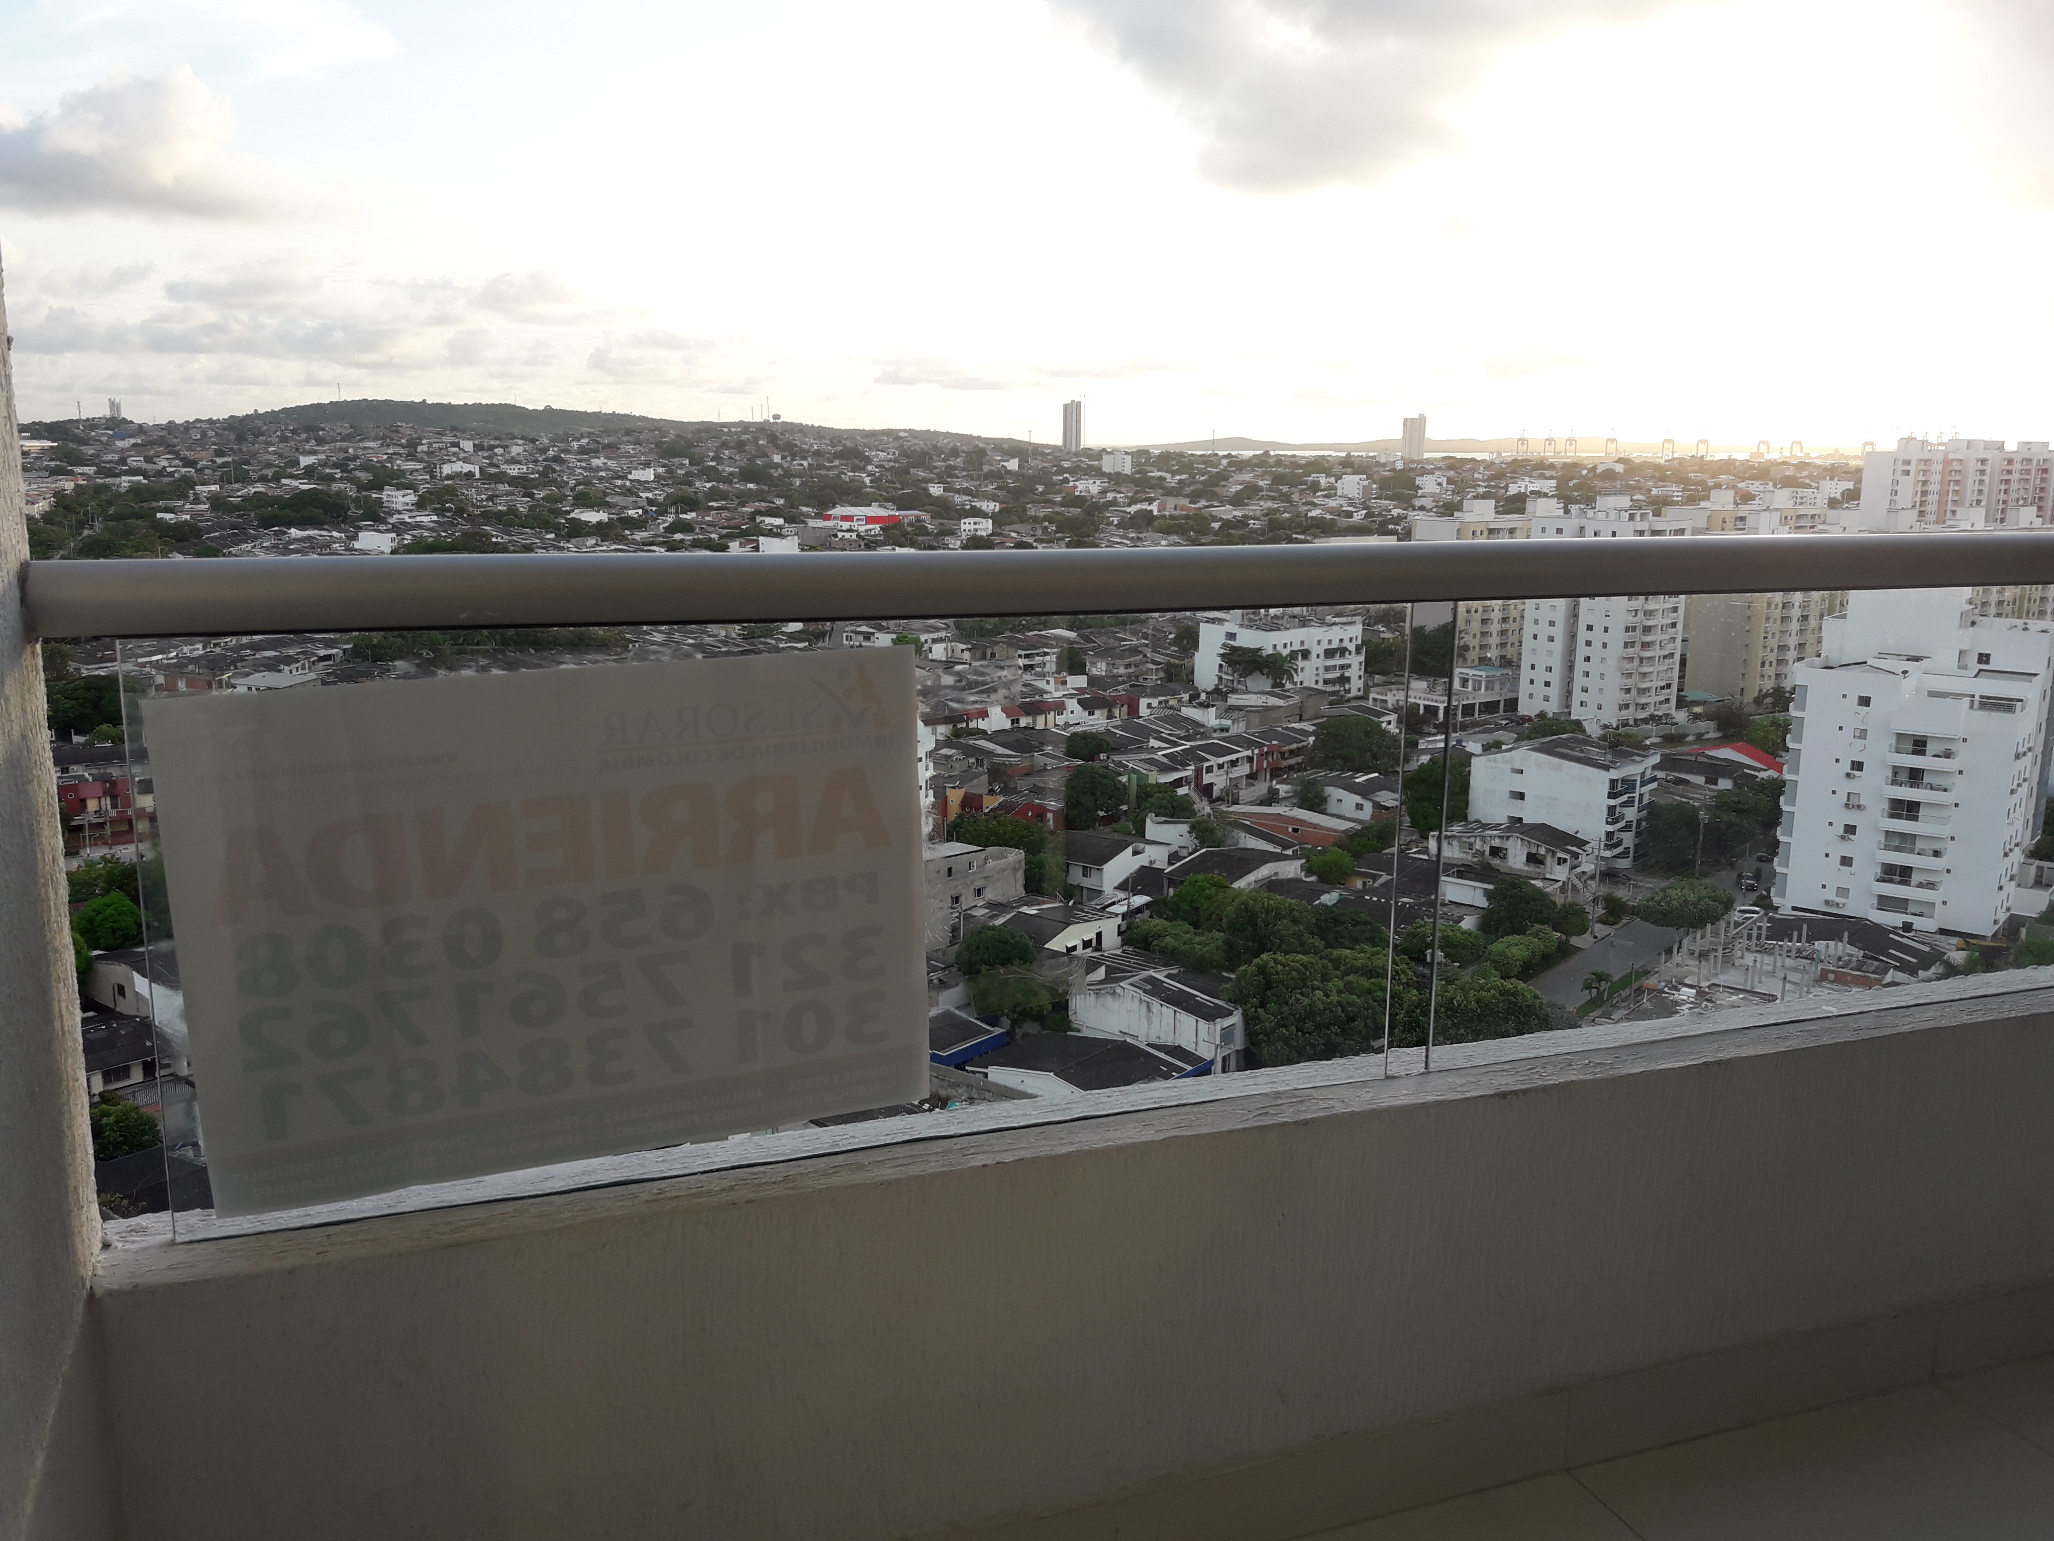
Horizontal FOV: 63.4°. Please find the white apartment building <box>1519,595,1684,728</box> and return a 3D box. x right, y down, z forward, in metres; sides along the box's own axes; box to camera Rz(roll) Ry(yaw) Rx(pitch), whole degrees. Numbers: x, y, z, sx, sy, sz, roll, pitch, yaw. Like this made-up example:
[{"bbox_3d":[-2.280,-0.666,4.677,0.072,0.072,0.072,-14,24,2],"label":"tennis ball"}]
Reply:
[{"bbox_3d":[99.510,-26.960,286.870,16.500,35.000,20.500,-8,14,-36],"label":"white apartment building"}]

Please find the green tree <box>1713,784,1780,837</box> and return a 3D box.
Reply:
[{"bbox_3d":[75.050,5.060,173.320,7.000,7.300,6.600,6,12,23],"label":"green tree"}]

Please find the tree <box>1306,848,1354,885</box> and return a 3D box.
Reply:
[{"bbox_3d":[30.840,10.720,169.960,4.900,5.000,4.900,0,11,0],"label":"tree"}]

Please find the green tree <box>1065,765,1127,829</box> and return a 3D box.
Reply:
[{"bbox_3d":[7.920,3.290,193.000,7.460,8.760,7.230,0,11,2],"label":"green tree"}]

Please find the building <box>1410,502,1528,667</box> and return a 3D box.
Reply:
[{"bbox_3d":[91.960,-39.650,344.460,26.000,31.600,11.500,-9,15,-39],"label":"building"}]

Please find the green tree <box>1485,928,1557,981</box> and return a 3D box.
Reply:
[{"bbox_3d":[42.230,15.550,142.200,6.320,4.380,6.130,3,12,17],"label":"green tree"}]

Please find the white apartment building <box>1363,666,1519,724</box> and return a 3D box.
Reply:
[{"bbox_3d":[67.720,-13.470,272.040,17.500,7.900,16.000,-9,15,-39],"label":"white apartment building"}]

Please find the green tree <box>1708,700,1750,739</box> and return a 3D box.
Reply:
[{"bbox_3d":[103.650,-7.540,244.850,6.200,5.800,6.000,5,12,23],"label":"green tree"}]

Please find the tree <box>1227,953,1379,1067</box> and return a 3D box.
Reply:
[{"bbox_3d":[20.140,17.390,121.230,11.120,8.900,10.790,2,11,10],"label":"tree"}]

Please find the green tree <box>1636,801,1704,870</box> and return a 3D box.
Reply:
[{"bbox_3d":[64.570,6.530,166.510,6.500,6.900,6.000,5,12,21],"label":"green tree"}]

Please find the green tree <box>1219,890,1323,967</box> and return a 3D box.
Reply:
[{"bbox_3d":[20.830,13.850,141.860,8.910,7.840,8.640,2,11,9],"label":"green tree"}]

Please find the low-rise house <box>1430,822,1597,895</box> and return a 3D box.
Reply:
[{"bbox_3d":[46.730,8.130,159.520,13.600,6.200,6.800,9,14,35],"label":"low-rise house"}]

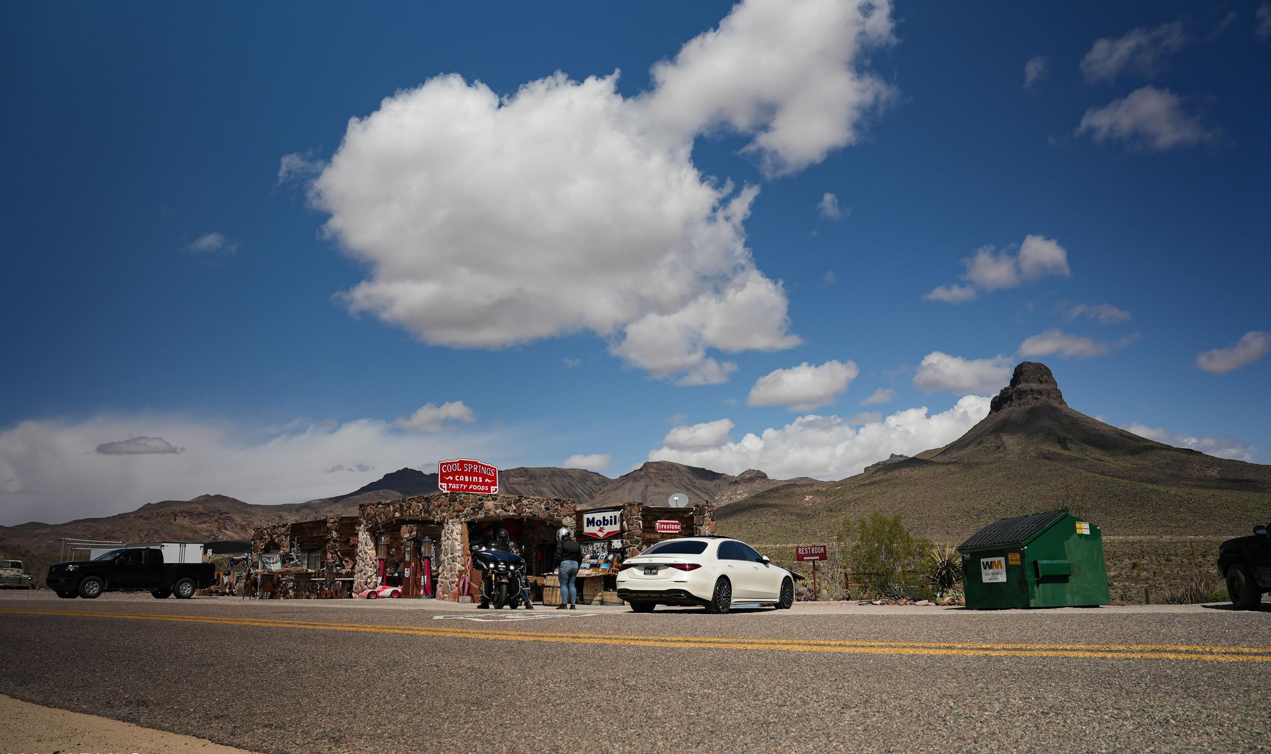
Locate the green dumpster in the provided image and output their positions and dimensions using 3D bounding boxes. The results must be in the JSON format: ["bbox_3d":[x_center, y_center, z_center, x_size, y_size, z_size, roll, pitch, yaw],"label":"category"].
[{"bbox_3d":[7.739,3.584,16.644,1.820,1.770,2.000,4,-14,-17],"label":"green dumpster"}]

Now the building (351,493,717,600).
[{"bbox_3d":[-3.471,6.115,29.866,8.400,3.200,9.000,-13,-18,42],"label":"building"}]

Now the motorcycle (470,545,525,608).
[{"bbox_3d":[-2.804,4.186,17.960,0.950,1.380,2.500,1,-13,-4],"label":"motorcycle"}]

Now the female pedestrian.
[{"bbox_3d":[-1.424,3.962,17.593,0.550,1.680,0.420,6,-15,-24],"label":"female pedestrian"}]

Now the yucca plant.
[{"bbox_3d":[7.863,4.959,21.661,1.000,1.400,1.000,-1,-13,0],"label":"yucca plant"}]

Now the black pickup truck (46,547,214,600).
[{"bbox_3d":[-18.350,7.190,31.050,1.870,1.800,5.340,-10,-16,34],"label":"black pickup truck"}]

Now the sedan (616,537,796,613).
[{"bbox_3d":[1.648,4.213,18.070,1.960,1.500,5.290,-9,-15,31],"label":"sedan"}]

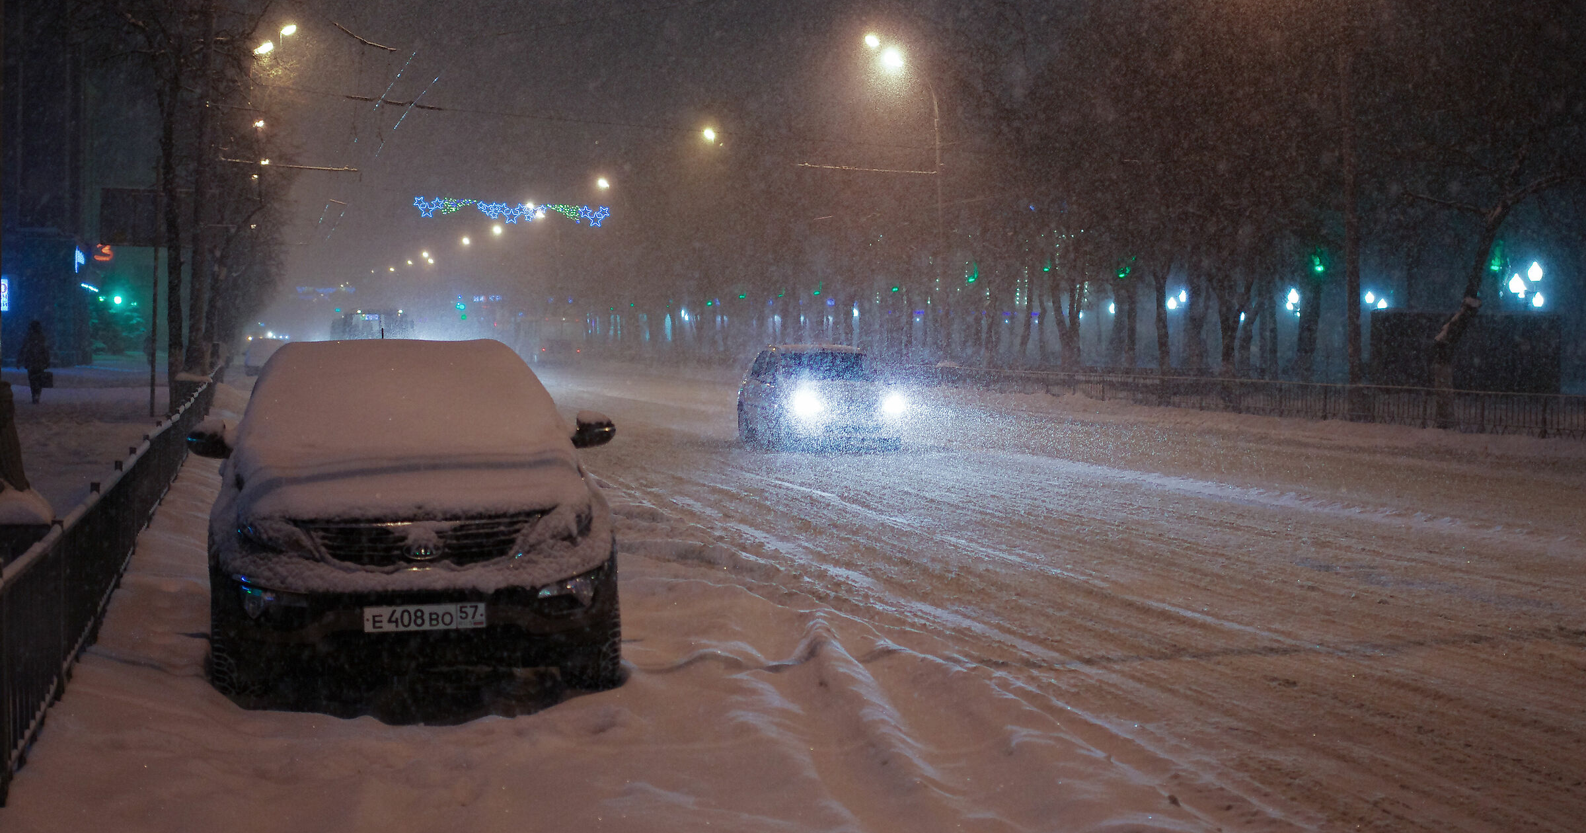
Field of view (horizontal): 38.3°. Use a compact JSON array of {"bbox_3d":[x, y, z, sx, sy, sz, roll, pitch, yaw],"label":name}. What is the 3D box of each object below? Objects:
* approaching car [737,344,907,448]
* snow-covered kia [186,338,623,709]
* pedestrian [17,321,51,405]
[{"bbox_3d":[0.357,-0.308,34.352,1.740,1.540,4.150,0,2,-13],"label":"approaching car"},{"bbox_3d":[-2.093,0.441,12.046,1.930,1.690,4.450,0,2,-13],"label":"snow-covered kia"},{"bbox_3d":[-15.592,-1.108,47.000,0.640,1.710,0.420,0,2,-13],"label":"pedestrian"}]

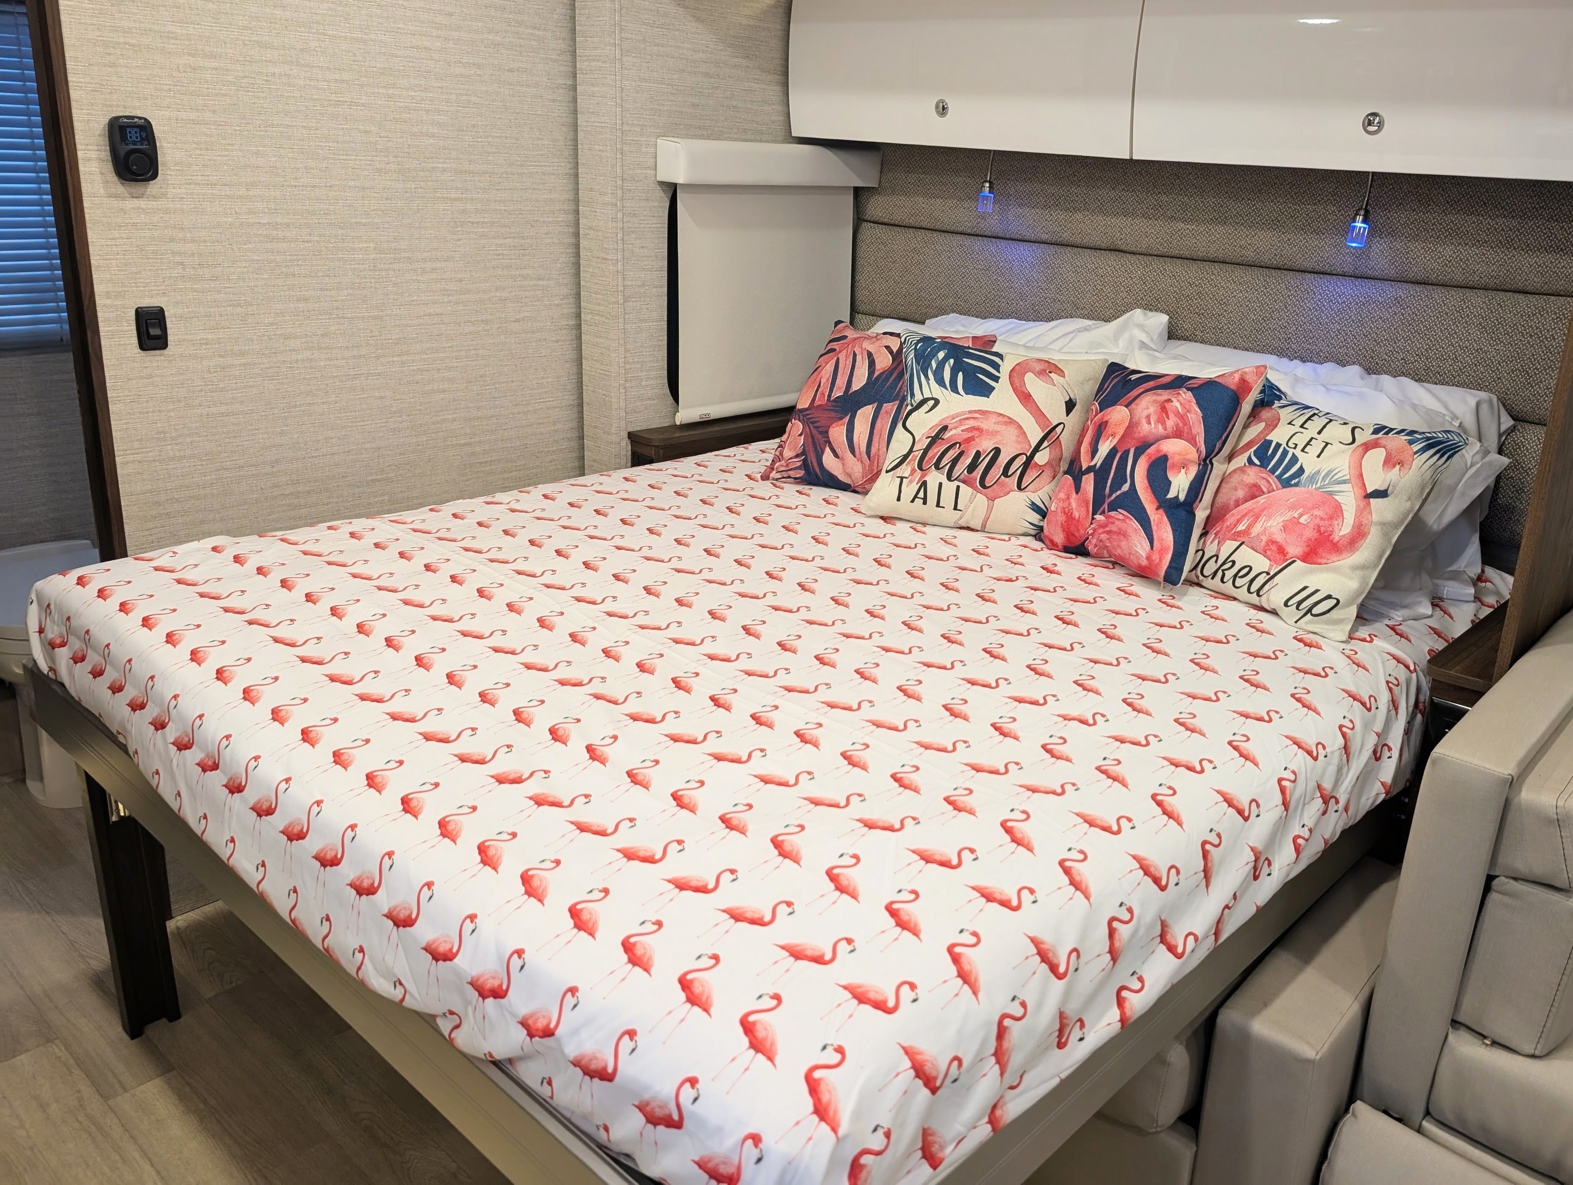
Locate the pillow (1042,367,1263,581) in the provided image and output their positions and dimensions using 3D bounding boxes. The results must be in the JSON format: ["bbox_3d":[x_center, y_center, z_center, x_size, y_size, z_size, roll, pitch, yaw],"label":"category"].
[{"bbox_3d":[0.717,-0.259,2.200,0.130,0.420,0.410,20,4,-33],"label":"pillow"}]

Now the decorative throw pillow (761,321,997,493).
[{"bbox_3d":[0.215,-0.415,2.500,0.420,0.420,0.130,15,-15,37],"label":"decorative throw pillow"}]

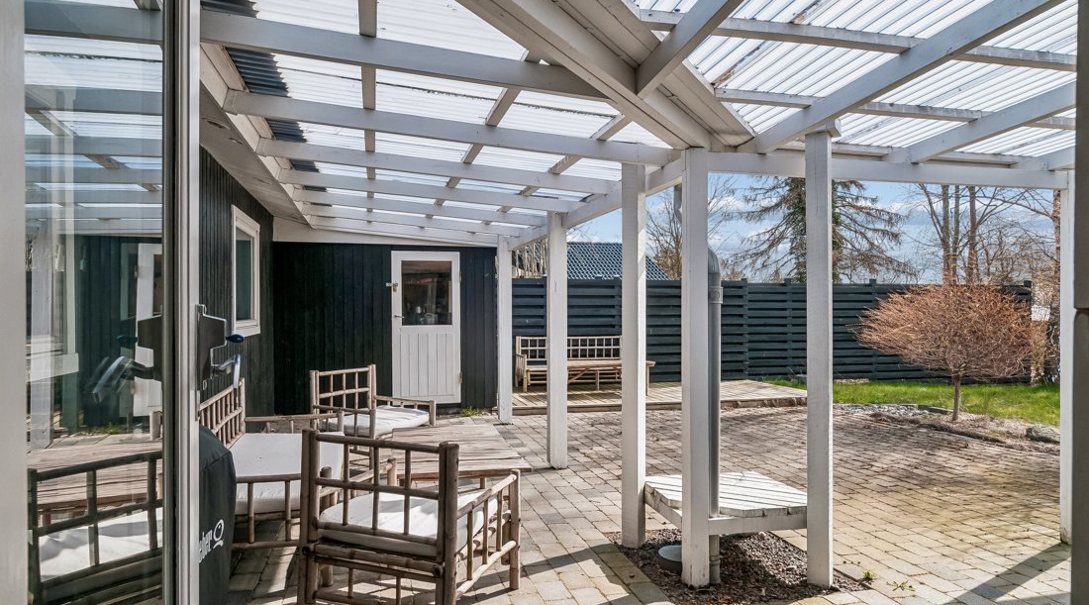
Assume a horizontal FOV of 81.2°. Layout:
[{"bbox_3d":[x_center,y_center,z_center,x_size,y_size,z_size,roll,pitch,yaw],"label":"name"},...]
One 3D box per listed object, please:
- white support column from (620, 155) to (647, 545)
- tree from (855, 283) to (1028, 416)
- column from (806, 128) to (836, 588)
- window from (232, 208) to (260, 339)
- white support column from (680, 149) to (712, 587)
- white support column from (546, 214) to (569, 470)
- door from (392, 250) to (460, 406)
[{"bbox_3d":[0.512,0.297,3.652,0.100,2.163,0.100,-1,-1,35],"label":"white support column"},{"bbox_3d":[4.874,0.602,7.800,1.980,1.654,1.980,-1,-1,32],"label":"tree"},{"bbox_3d":[1.355,0.275,3.143,0.100,2.187,0.100,-1,-1,35],"label":"column"},{"bbox_3d":[-2.872,-0.257,6.109,0.100,1.139,1.358,0,-1,-15],"label":"window"},{"bbox_3d":[0.741,0.309,3.138,0.098,2.120,0.095,0,-1,-15],"label":"white support column"},{"bbox_3d":[0.112,0.323,5.483,0.140,2.180,0.115,0,-1,-15],"label":"white support column"},{"bbox_3d":[-1.565,0.337,8.457,0.904,2.026,0.060,0,-1,-15],"label":"door"}]

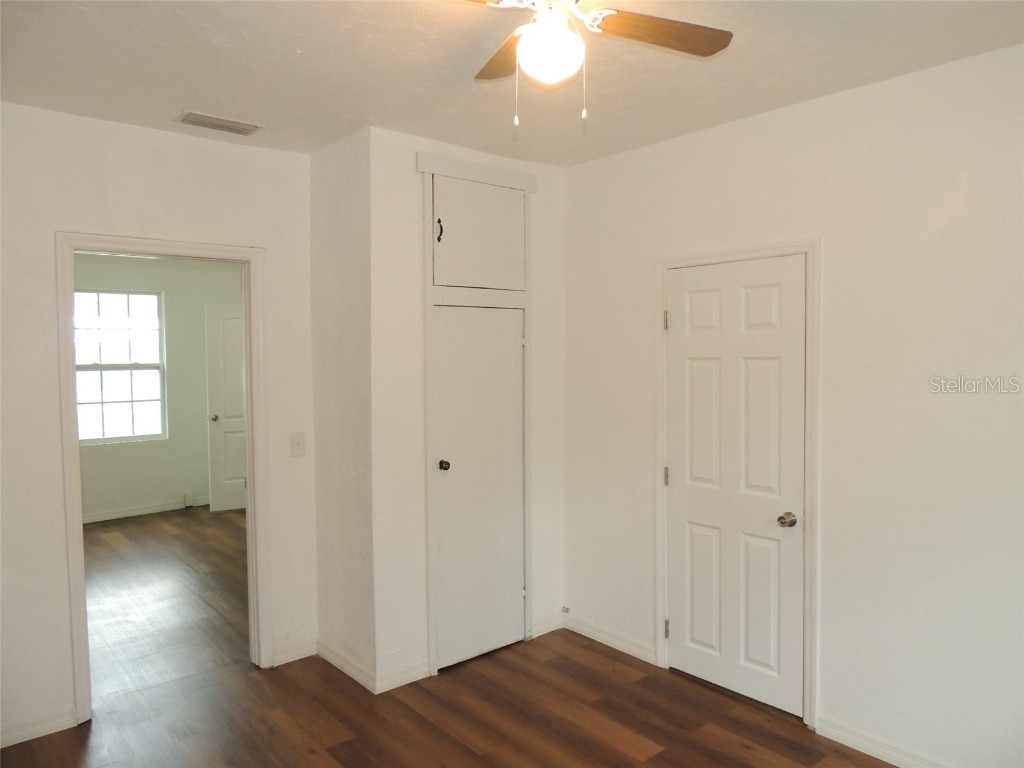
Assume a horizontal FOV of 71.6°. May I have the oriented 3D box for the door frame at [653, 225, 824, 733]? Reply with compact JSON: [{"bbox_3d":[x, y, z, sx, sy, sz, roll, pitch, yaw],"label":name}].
[{"bbox_3d":[1.058,0.430,3.361,0.100,2.110,0.848,-3,4,-42],"label":"door frame"}]

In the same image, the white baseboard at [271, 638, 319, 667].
[{"bbox_3d":[-1.162,1.438,3.813,0.239,0.087,0.020,-3,4,-42],"label":"white baseboard"}]

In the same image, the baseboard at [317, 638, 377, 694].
[{"bbox_3d":[-0.854,1.444,3.656,0.020,0.087,0.627,-3,4,-42],"label":"baseboard"}]

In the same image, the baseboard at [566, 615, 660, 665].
[{"bbox_3d":[0.537,1.416,3.963,0.020,0.087,0.675,-3,4,-42],"label":"baseboard"}]

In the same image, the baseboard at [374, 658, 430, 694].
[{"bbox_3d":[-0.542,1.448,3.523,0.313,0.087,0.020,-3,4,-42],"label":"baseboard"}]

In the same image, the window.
[{"bbox_3d":[-3.917,-0.179,7.040,0.871,1.505,0.080,-3,4,-42],"label":"window"}]

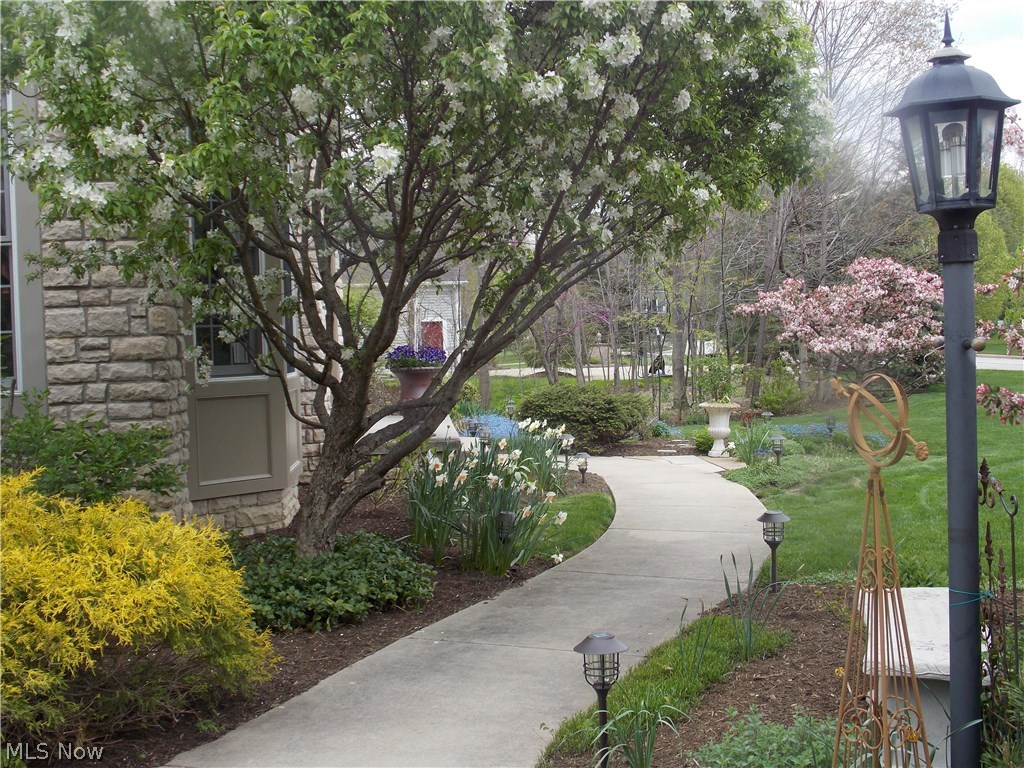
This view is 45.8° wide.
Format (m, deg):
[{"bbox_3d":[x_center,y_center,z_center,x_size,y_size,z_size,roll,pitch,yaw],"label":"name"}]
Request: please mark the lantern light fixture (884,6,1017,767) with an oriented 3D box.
[{"bbox_3d":[1.215,0.095,3.303,0.330,2.180,0.320,-1,2,20],"label":"lantern light fixture"}]

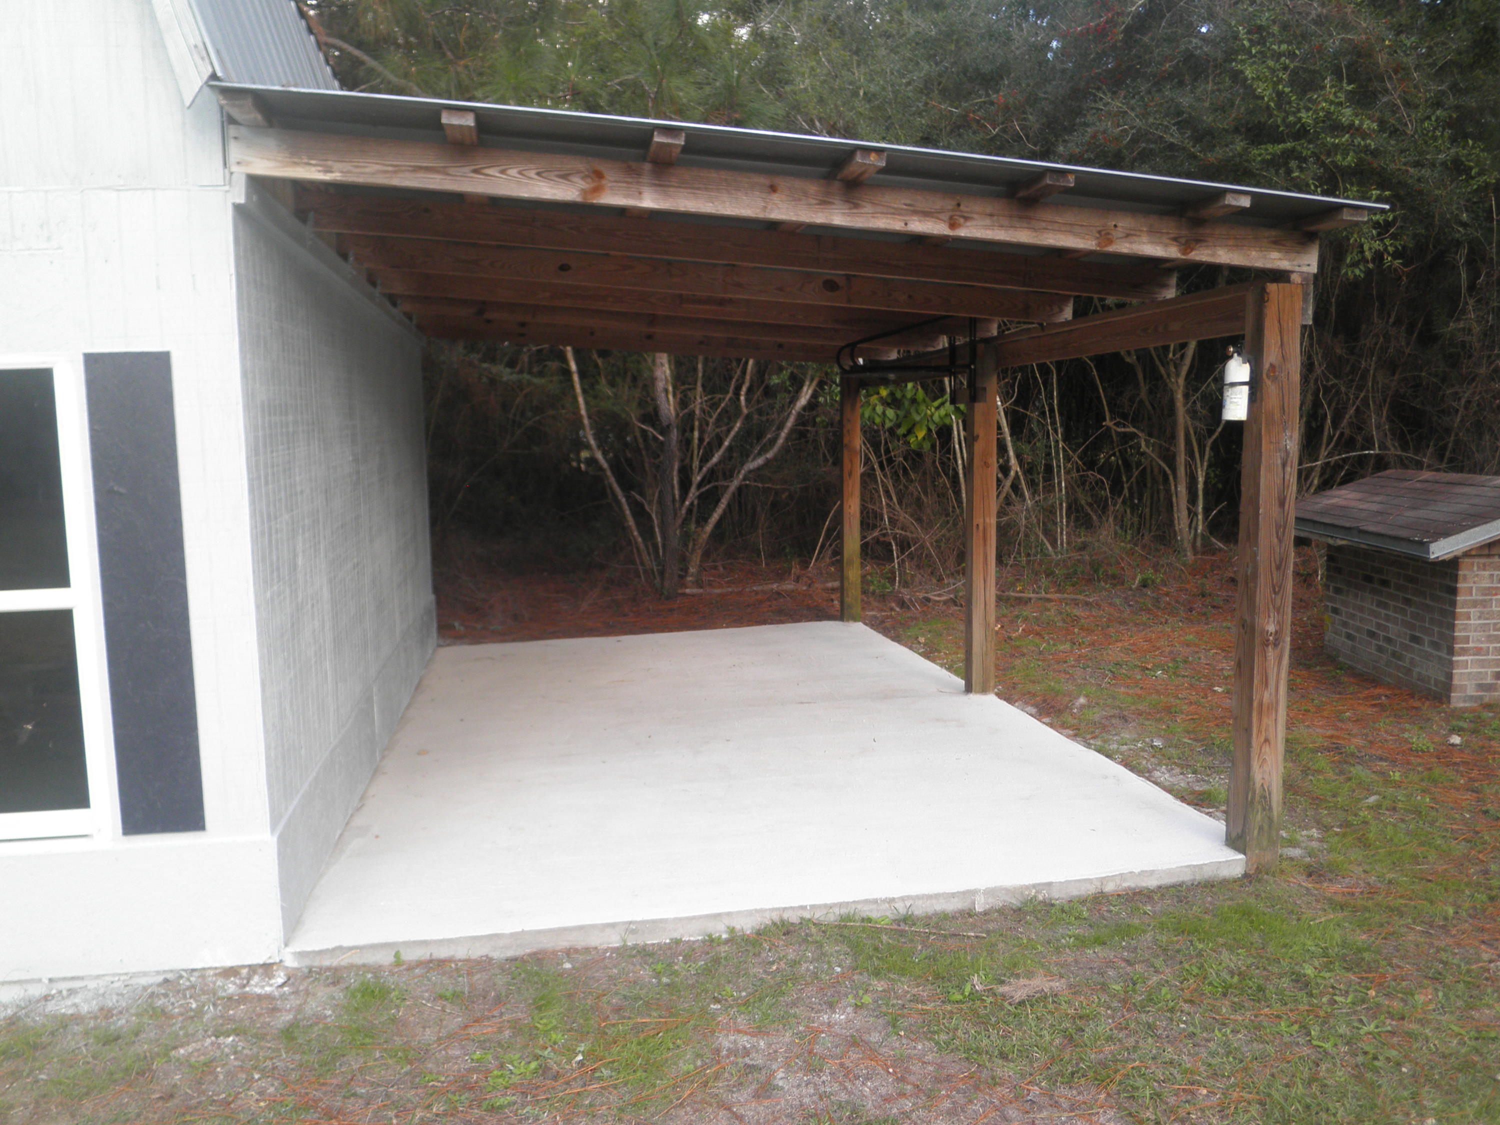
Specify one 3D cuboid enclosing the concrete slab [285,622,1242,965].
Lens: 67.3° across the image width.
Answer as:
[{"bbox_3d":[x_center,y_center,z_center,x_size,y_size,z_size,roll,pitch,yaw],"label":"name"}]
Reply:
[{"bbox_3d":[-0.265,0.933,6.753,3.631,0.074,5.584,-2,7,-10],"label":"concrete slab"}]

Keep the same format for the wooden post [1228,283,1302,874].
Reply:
[{"bbox_3d":[1.948,0.078,4.287,0.139,2.212,0.139,-2,7,-10],"label":"wooden post"}]

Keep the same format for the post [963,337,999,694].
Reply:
[{"bbox_3d":[1.434,-0.252,6.986,0.139,2.163,0.139,-2,7,-10],"label":"post"}]

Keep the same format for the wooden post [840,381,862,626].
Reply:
[{"bbox_3d":[0.864,-0.554,9.665,0.139,2.163,0.139,-2,7,-10],"label":"wooden post"}]

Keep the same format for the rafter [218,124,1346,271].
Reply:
[{"bbox_3d":[0.246,-1.179,3.743,3.680,0.138,0.038,2,6,-11],"label":"rafter"}]

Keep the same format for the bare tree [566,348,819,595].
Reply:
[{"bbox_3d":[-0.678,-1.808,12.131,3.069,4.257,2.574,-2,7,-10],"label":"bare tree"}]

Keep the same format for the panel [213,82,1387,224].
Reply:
[{"bbox_3d":[-0.239,-1.614,6.533,3.738,0.025,6.272,2,6,-11],"label":"panel"}]

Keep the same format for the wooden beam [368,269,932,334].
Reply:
[{"bbox_3d":[-0.283,-1.498,6.541,3.680,0.138,0.038,2,6,-11],"label":"wooden beam"}]

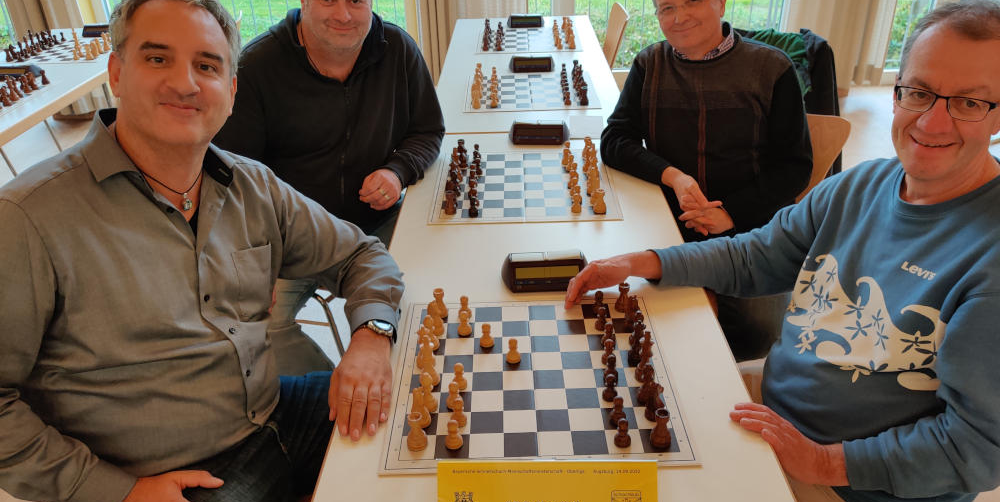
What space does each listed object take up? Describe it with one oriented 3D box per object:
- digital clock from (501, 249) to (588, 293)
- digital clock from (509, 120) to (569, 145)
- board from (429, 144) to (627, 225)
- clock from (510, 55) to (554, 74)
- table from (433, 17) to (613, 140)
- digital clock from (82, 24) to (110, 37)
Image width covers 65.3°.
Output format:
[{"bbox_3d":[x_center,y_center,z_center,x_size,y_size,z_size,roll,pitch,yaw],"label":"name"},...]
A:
[{"bbox_3d":[0.098,0.036,1.689,0.192,0.061,0.103,-2,28,1],"label":"digital clock"},{"bbox_3d":[0.124,-0.383,2.477,0.192,0.061,0.103,0,28,5],"label":"digital clock"},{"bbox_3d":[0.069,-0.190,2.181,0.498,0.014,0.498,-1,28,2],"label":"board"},{"bbox_3d":[0.138,-0.782,3.227,0.192,0.061,0.103,0,28,4],"label":"clock"},{"bbox_3d":[0.123,-0.491,3.534,0.700,0.740,1.810,-1,28,2],"label":"table"},{"bbox_3d":[-2.117,-1.179,4.141,0.192,0.061,0.103,0,28,3],"label":"digital clock"}]

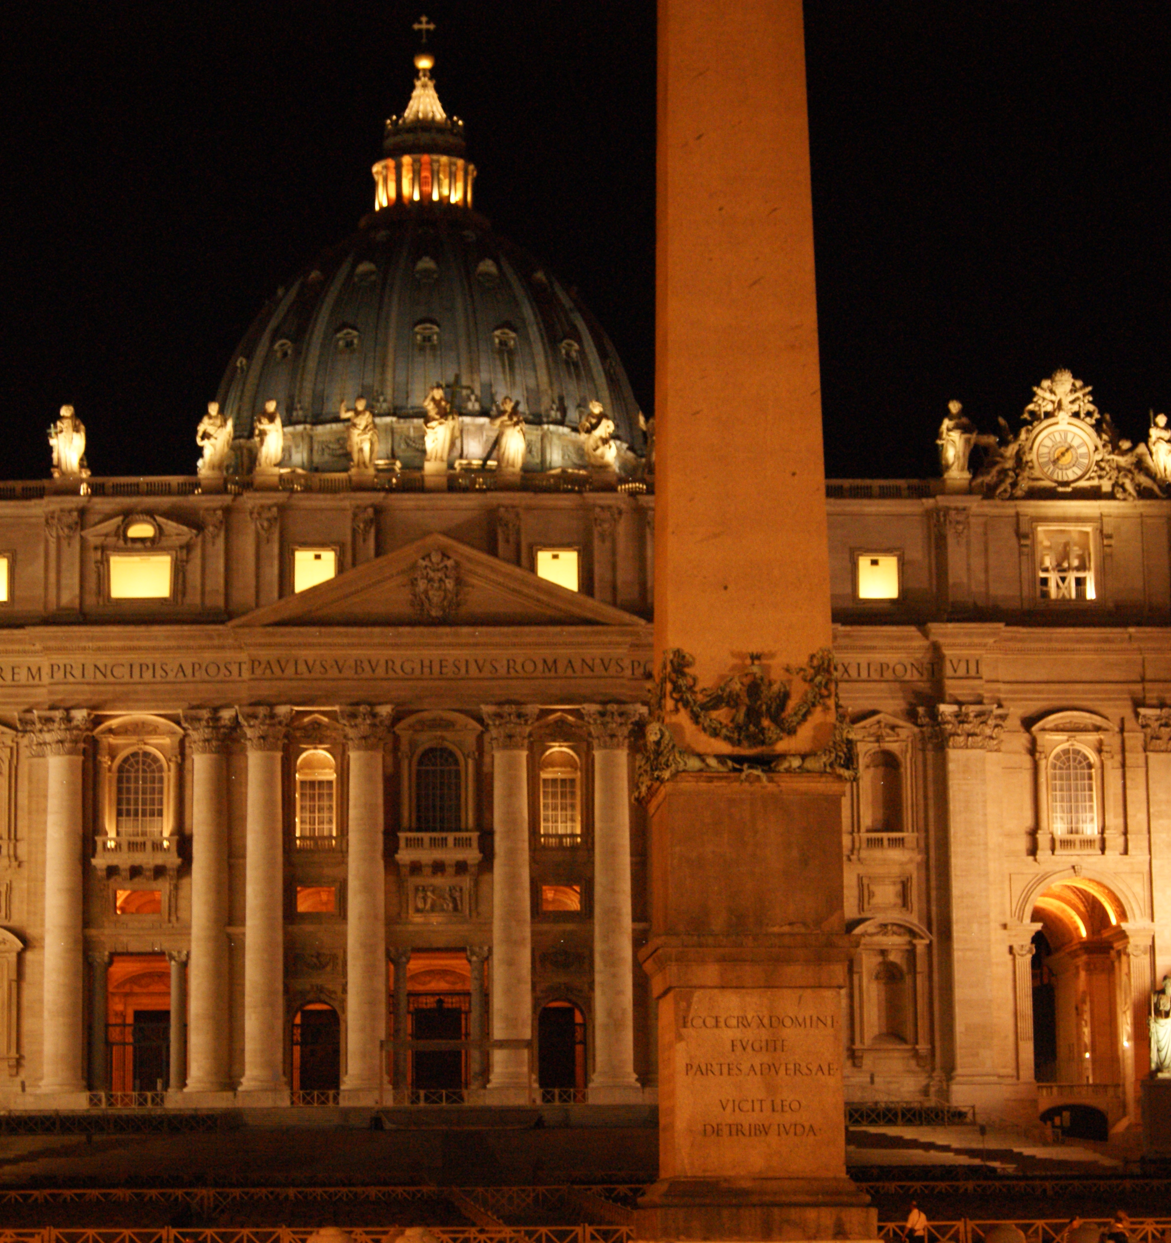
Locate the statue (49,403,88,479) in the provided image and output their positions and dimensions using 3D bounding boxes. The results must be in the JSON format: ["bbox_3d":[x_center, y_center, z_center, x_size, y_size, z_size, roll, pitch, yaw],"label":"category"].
[{"bbox_3d":[-39.564,-13.775,237.993,2.900,5.500,2.000,0,-10,-3],"label":"statue"}]

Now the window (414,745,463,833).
[{"bbox_3d":[-10.814,12.248,228.196,3.500,6.136,0.700,0,-10,-3],"label":"window"}]

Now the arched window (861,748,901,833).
[{"bbox_3d":[21.999,12.574,231.314,3.111,6.220,1.000,0,-10,-3],"label":"arched window"}]

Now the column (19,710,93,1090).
[{"bbox_3d":[-37.970,20.223,225.190,4.400,28.192,4.100,0,-10,-3],"label":"column"}]

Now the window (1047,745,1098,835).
[{"bbox_3d":[36.078,12.469,230.330,3.406,6.629,0.700,0,-10,-3],"label":"window"}]

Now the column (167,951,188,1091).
[{"bbox_3d":[-30.430,29.817,232.132,1.500,10.600,1.500,0,-10,-3],"label":"column"}]

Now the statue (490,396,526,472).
[{"bbox_3d":[-5.775,-14.138,234.538,2.640,5.618,2.000,0,-10,-3],"label":"statue"}]

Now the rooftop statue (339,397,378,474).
[{"bbox_3d":[-17.120,-14.158,233.972,2.847,5.604,2.000,0,-10,-3],"label":"rooftop statue"}]

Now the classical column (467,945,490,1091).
[{"bbox_3d":[-8.028,29.584,232.847,1.650,10.700,1.650,0,-10,-3],"label":"classical column"}]

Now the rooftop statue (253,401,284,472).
[{"bbox_3d":[-24.257,-14.101,237.842,2.350,5.550,2.000,0,-10,-3],"label":"rooftop statue"}]

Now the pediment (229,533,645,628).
[{"bbox_3d":[-10.914,-3.002,228.910,30.294,6.426,3.000,0,-10,-3],"label":"pediment"}]

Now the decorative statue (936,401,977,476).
[{"bbox_3d":[28.113,-13.850,236.189,2.958,5.988,2.100,0,-10,-3],"label":"decorative statue"}]

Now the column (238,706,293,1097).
[{"bbox_3d":[-23.091,20.279,224.652,3.900,28.193,3.700,0,-10,-3],"label":"column"}]

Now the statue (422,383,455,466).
[{"bbox_3d":[-11.022,-14.873,234.407,2.581,6.113,2.000,0,-10,-3],"label":"statue"}]

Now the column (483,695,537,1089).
[{"bbox_3d":[-5.598,20.753,231.008,3.950,29.100,3.950,0,-10,-3],"label":"column"}]

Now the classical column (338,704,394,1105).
[{"bbox_3d":[-16.254,20.919,230.416,4.000,29.300,4.000,0,-10,-3],"label":"classical column"}]

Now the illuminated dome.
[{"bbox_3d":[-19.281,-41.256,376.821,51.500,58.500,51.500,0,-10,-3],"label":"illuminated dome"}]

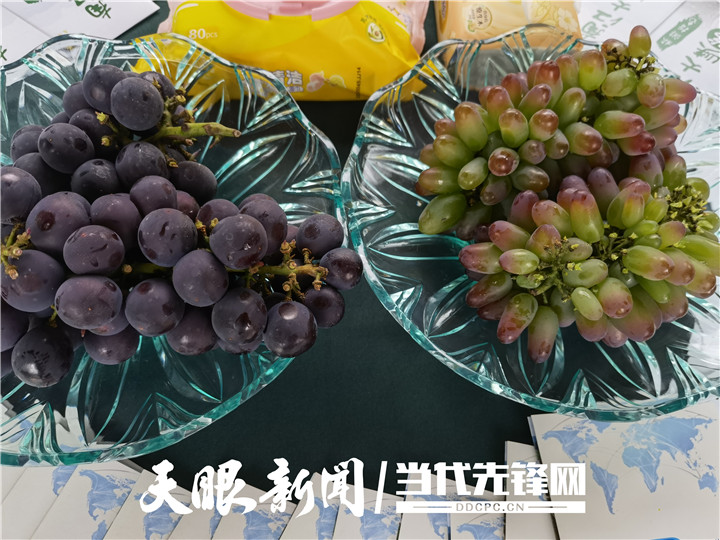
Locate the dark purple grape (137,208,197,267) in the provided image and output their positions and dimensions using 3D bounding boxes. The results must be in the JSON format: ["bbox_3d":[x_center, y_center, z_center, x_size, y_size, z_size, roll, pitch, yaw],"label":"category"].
[{"bbox_3d":[-0.093,-0.016,0.269,0.028,0.028,0.028,0,65,-4],"label":"dark purple grape"}]

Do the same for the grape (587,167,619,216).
[{"bbox_3d":[0.137,-0.043,0.318,0.016,0.016,0.032,-12,75,-3],"label":"grape"}]

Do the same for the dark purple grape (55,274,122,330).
[{"bbox_3d":[-0.124,0.015,0.258,0.029,0.025,0.025,7,89,-6],"label":"dark purple grape"}]

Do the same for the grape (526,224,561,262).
[{"bbox_3d":[0.093,-0.013,0.284,0.015,0.015,0.025,10,63,5],"label":"grape"}]

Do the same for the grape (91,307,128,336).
[{"bbox_3d":[-0.149,0.025,0.329,0.026,0.026,0.026,9,65,0],"label":"grape"}]

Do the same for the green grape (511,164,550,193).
[{"bbox_3d":[0.113,-0.060,0.372,0.029,0.017,0.017,19,90,30],"label":"green grape"}]

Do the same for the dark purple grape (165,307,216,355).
[{"bbox_3d":[-0.093,0.033,0.308,0.027,0.027,0.027,1,63,-2],"label":"dark purple grape"}]

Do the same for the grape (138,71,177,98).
[{"bbox_3d":[-0.119,-0.103,0.325,0.025,0.025,0.025,1,63,-2],"label":"grape"}]

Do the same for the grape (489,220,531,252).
[{"bbox_3d":[0.082,-0.018,0.305,0.026,0.015,0.015,30,90,-1],"label":"grape"}]

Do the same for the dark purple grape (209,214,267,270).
[{"bbox_3d":[-0.059,-0.013,0.270,0.028,0.028,0.028,0,65,-4],"label":"dark purple grape"}]

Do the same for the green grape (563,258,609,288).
[{"bbox_3d":[0.120,0.002,0.298,0.025,0.014,0.014,-19,90,26],"label":"green grape"}]

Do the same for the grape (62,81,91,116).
[{"bbox_3d":[-0.160,-0.098,0.325,0.025,0.025,0.025,0,65,-4],"label":"grape"}]

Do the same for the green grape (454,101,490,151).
[{"bbox_3d":[0.065,-0.084,0.325,0.018,0.030,0.018,-17,25,0],"label":"green grape"}]

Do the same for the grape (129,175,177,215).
[{"bbox_3d":[-0.123,-0.044,0.334,0.026,0.026,0.026,9,65,0],"label":"grape"}]

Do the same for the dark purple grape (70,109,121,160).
[{"bbox_3d":[-0.170,-0.087,0.359,0.030,0.030,0.030,9,65,0],"label":"dark purple grape"}]

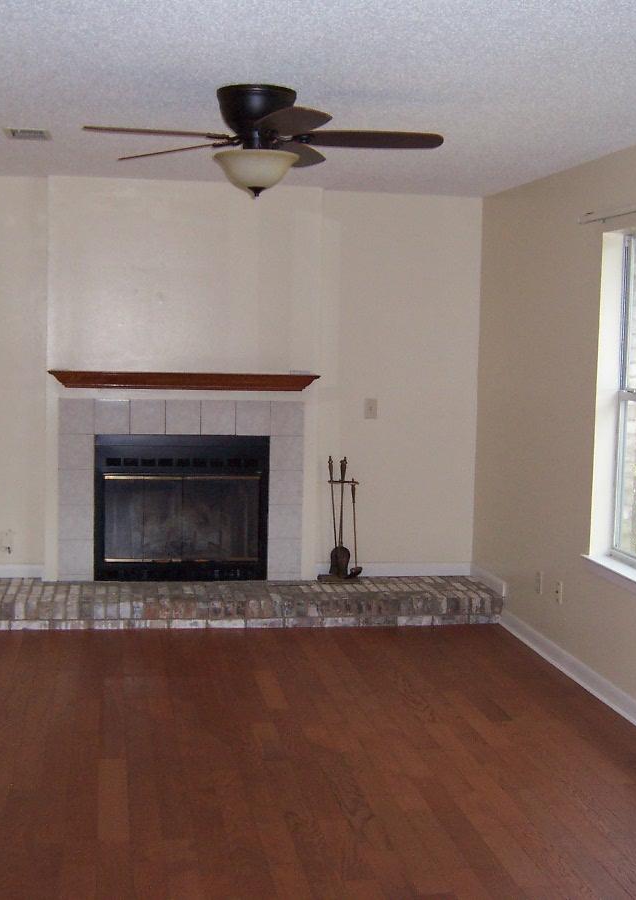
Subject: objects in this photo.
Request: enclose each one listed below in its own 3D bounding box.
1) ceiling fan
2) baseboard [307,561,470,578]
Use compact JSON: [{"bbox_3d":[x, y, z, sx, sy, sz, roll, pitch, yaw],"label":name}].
[{"bbox_3d":[-0.217,-1.060,3.993,1.267,0.356,1.267,0,6,-10],"label":"ceiling fan"},{"bbox_3d":[0.451,0.728,6.926,0.996,0.085,0.016,0,6,-10],"label":"baseboard"}]

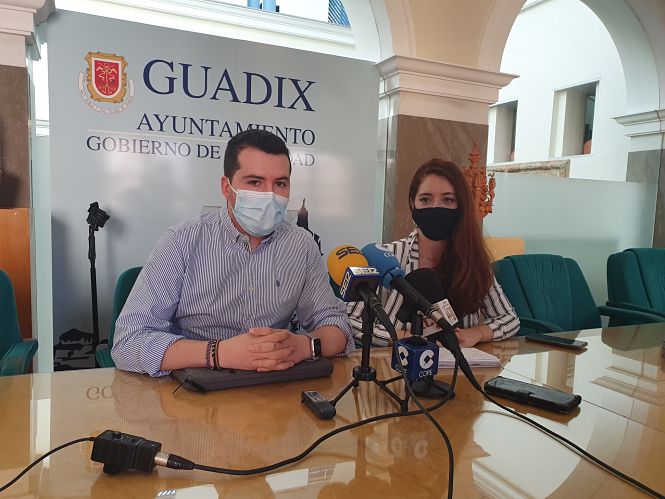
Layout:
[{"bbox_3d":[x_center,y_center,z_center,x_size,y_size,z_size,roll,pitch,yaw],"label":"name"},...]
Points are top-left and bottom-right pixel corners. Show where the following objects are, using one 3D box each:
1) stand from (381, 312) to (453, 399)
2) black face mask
[{"bbox_3d":[0.172,0.205,1.015,0.135,0.160,0.120,0,6,-18],"label":"stand"},{"bbox_3d":[0.281,-0.070,1.350,0.130,0.100,0.085,3,6,8],"label":"black face mask"}]

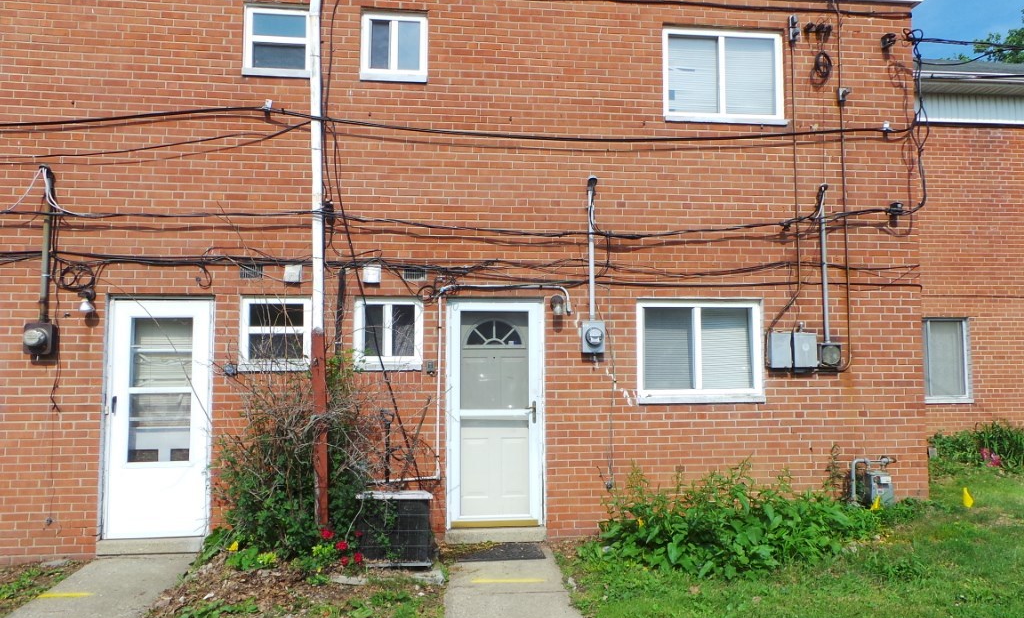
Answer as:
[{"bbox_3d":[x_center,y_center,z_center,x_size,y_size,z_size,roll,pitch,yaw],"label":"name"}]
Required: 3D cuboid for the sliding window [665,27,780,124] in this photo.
[{"bbox_3d":[2.031,-2.219,6.512,1.220,0.940,0.110,0,-4,-6],"label":"sliding window"}]

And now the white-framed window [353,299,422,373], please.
[{"bbox_3d":[-1.079,0.228,5.983,0.614,0.640,0.110,0,-4,-6],"label":"white-framed window"}]

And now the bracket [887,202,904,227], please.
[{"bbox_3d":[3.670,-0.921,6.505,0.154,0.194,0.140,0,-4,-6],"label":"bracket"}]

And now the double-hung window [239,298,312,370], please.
[{"bbox_3d":[-2.053,0.222,5.958,0.615,0.630,0.090,0,-4,-6],"label":"double-hung window"}]

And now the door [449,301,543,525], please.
[{"bbox_3d":[-0.149,0.926,6.120,0.845,1.990,0.080,0,-4,-6],"label":"door"}]

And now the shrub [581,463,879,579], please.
[{"bbox_3d":[1.894,1.627,5.490,2.730,0.620,1.220,0,-4,-6],"label":"shrub"}]

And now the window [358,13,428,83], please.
[{"bbox_3d":[-1.068,-2.369,6.184,0.604,0.660,0.110,0,-4,-6],"label":"window"}]

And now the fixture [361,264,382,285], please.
[{"bbox_3d":[-1.217,-0.299,5.943,0.156,0.158,0.100,0,-4,-6],"label":"fixture"}]

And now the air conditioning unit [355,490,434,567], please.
[{"bbox_3d":[-0.914,1.695,5.404,0.580,0.548,0.510,0,-4,-6],"label":"air conditioning unit"}]

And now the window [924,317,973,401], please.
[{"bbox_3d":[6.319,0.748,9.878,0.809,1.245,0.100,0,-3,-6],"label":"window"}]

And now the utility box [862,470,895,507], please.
[{"bbox_3d":[3.321,1.631,6.149,0.215,0.350,0.180,0,-3,-6],"label":"utility box"}]

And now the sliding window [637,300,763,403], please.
[{"bbox_3d":[1.726,0.395,6.215,1.214,0.962,0.100,0,-3,-6],"label":"sliding window"}]

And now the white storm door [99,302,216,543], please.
[{"bbox_3d":[-2.958,0.915,5.686,0.867,1.992,0.100,0,-3,-6],"label":"white storm door"}]

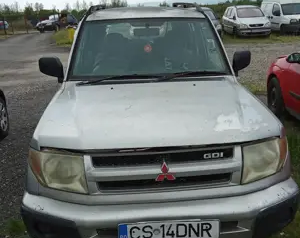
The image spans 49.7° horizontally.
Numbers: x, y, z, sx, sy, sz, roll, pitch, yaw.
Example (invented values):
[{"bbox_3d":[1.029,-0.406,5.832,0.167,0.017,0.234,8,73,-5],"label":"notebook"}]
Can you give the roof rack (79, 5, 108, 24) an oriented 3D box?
[{"bbox_3d":[-0.620,-1.267,3.786,0.090,0.130,1.850,-2,19,-3],"label":"roof rack"}]

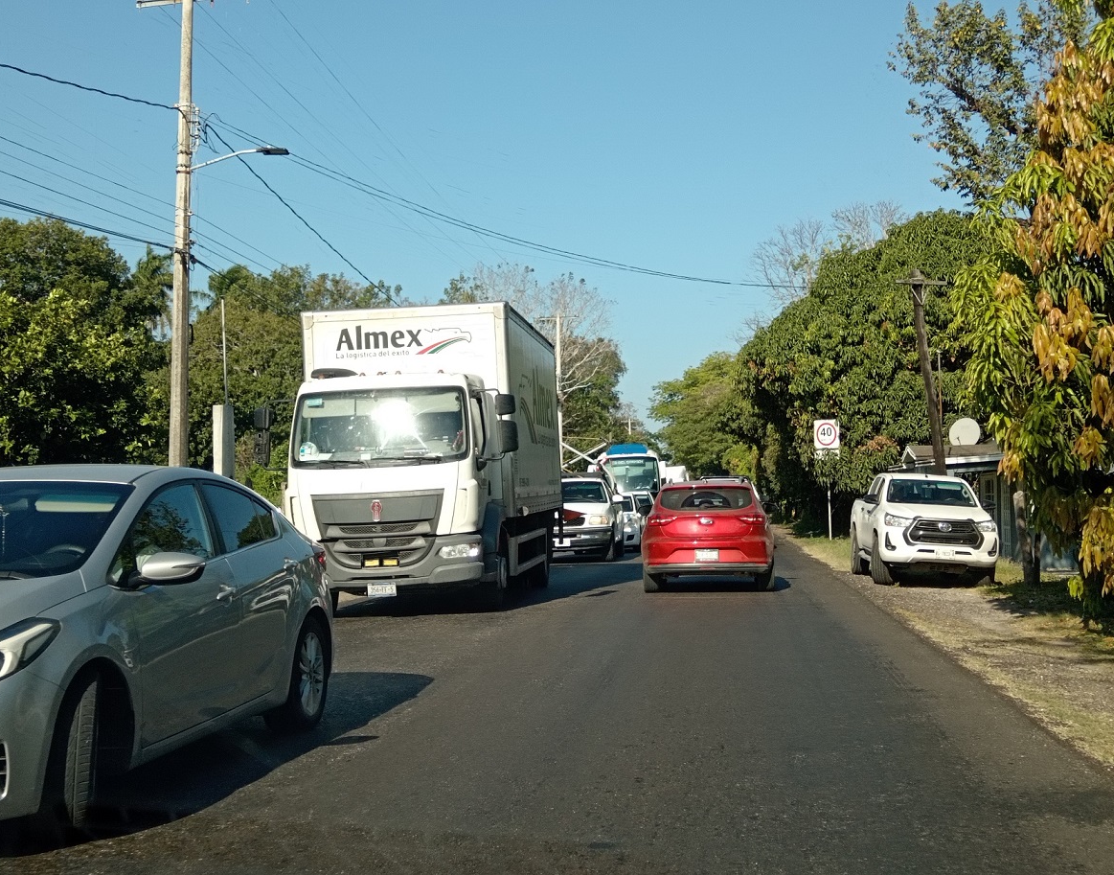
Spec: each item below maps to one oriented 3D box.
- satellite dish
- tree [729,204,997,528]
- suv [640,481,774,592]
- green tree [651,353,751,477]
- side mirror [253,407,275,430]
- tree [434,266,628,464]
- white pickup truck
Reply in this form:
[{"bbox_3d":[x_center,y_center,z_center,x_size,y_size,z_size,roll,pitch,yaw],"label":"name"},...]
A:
[{"bbox_3d":[9.339,-0.077,35.500,0.700,0.730,0.270,-2,-15,25],"label":"satellite dish"},{"bbox_3d":[9.000,-1.840,44.000,8.000,9.200,7.600,-1,-2,6],"label":"tree"},{"bbox_3d":[2.140,1.320,21.950,1.770,1.560,4.220,0,-2,6],"label":"suv"},{"bbox_3d":[7.500,-0.160,72.000,6.600,7.600,6.600,-1,-2,6],"label":"green tree"},{"bbox_3d":[-3.213,-0.210,17.000,0.235,0.240,0.130,-2,-2,9],"label":"side mirror"},{"bbox_3d":[-1.130,-2.100,70.000,8.500,11.500,8.000,-1,-2,6],"label":"tree"},{"bbox_3d":[6.190,1.540,26.450,1.840,1.820,5.320,1,-2,5],"label":"white pickup truck"}]

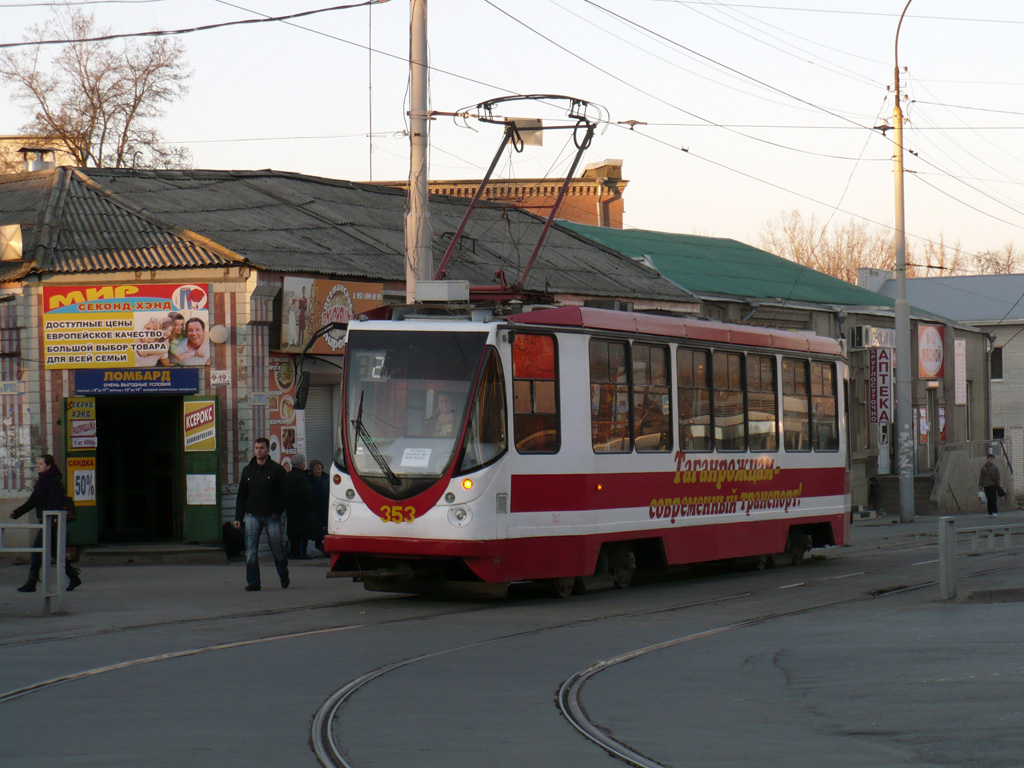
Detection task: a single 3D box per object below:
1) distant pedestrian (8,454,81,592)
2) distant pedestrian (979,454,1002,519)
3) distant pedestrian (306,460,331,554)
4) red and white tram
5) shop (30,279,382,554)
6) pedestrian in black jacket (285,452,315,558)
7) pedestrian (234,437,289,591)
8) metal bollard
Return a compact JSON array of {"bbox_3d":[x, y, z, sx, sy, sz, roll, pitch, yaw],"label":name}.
[{"bbox_3d":[-5.559,1.649,34.400,0.840,1.640,0.520,0,-1,-6],"label":"distant pedestrian"},{"bbox_3d":[12.132,2.561,73.500,0.560,1.620,0.420,-1,-1,3],"label":"distant pedestrian"},{"bbox_3d":[-2.999,1.942,45.400,0.500,1.540,0.380,-1,-2,18],"label":"distant pedestrian"},{"bbox_3d":[1.464,0.848,37.057,2.500,3.240,14.700,0,-1,21],"label":"red and white tram"},{"bbox_3d":[-4.876,0.448,47.200,5.300,4.300,4.300,-1,-1,6],"label":"shop"},{"bbox_3d":[-3.313,1.910,45.200,0.400,1.620,0.480,1,-2,-45],"label":"pedestrian in black jacket"},{"bbox_3d":[-3.007,1.560,34.800,0.600,1.800,0.450,-1,-1,12],"label":"pedestrian"},{"bbox_3d":[4.702,1.884,31.300,0.170,0.920,0.180,-1,-2,22],"label":"metal bollard"}]

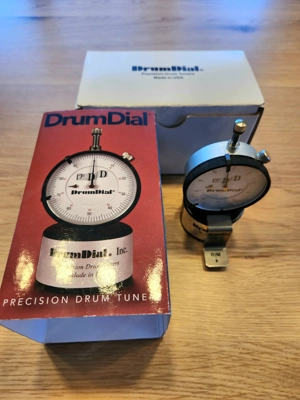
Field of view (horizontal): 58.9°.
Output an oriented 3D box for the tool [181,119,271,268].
[{"bbox_3d":[0.051,-0.005,0.185,0.058,0.105,0.068,-1,56,-1],"label":"tool"}]

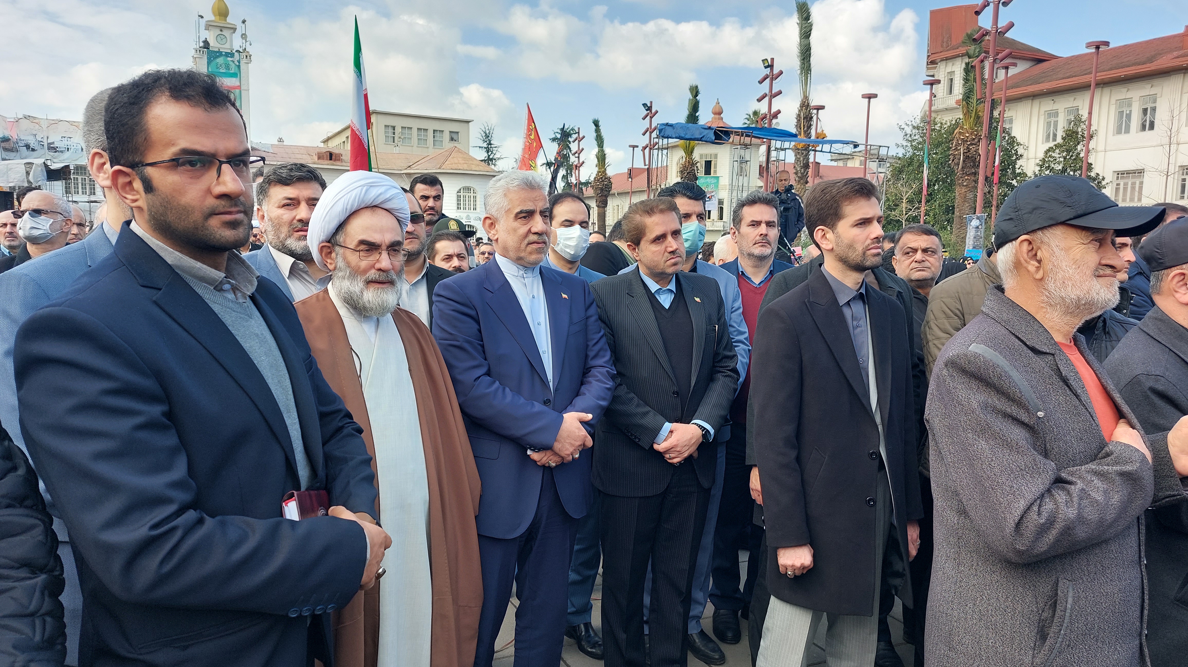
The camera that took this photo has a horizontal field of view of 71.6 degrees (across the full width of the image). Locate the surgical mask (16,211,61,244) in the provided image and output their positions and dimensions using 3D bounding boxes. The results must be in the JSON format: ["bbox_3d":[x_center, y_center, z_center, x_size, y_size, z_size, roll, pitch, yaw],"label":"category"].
[{"bbox_3d":[-2.341,-0.437,3.420,0.150,0.130,0.095,4,7,22],"label":"surgical mask"}]

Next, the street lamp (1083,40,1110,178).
[{"bbox_3d":[12.976,-4.446,21.784,0.600,6.290,0.600,-1,9,-14],"label":"street lamp"}]

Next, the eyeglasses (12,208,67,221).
[{"bbox_3d":[-2.420,-0.521,3.600,0.142,0.048,0.145,2,1,5],"label":"eyeglasses"}]

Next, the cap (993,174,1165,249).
[{"bbox_3d":[0.922,-0.229,1.570,0.280,0.135,0.185,-4,4,39],"label":"cap"}]

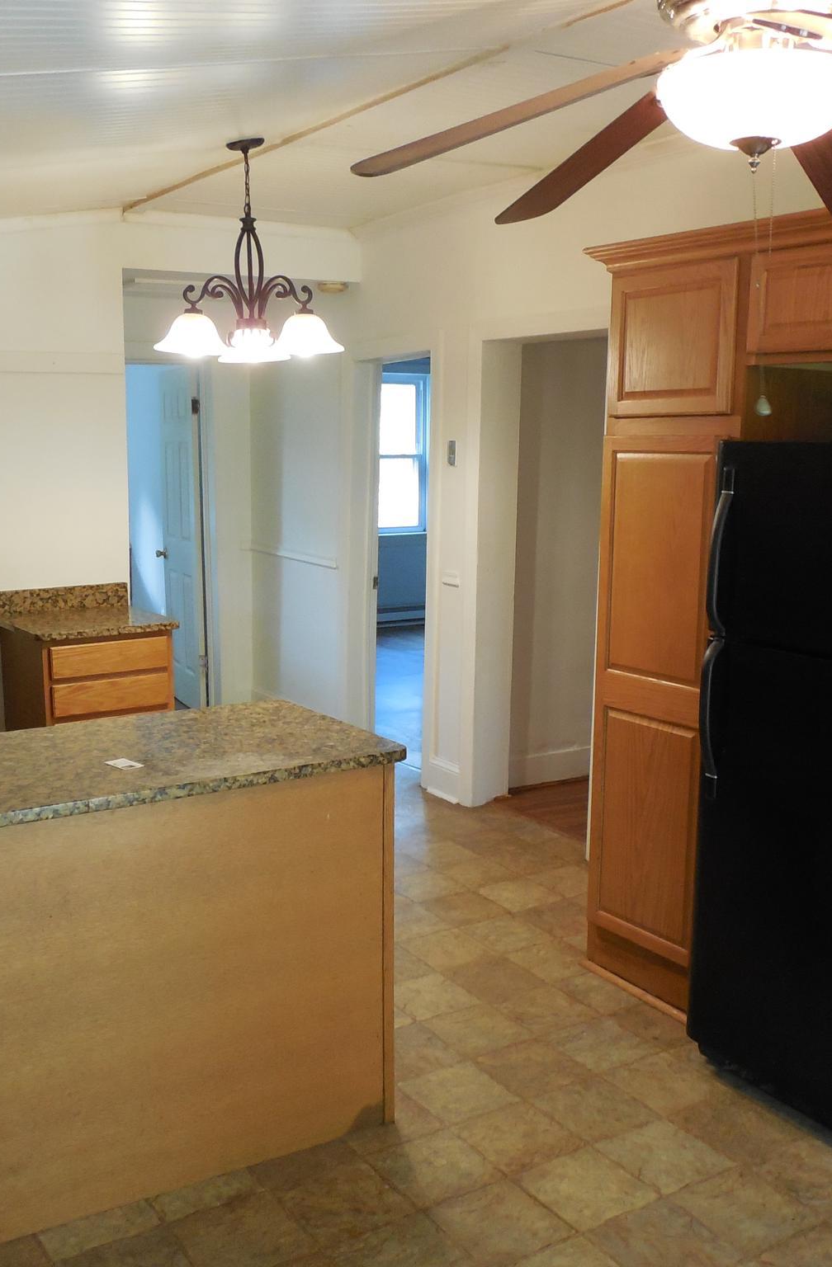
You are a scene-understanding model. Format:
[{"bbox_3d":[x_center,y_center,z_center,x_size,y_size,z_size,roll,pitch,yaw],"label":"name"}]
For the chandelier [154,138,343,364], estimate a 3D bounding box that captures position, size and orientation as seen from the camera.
[{"bbox_3d":[-0.515,-1.174,3.750,0.565,0.655,0.540,-1,10,-8],"label":"chandelier"}]

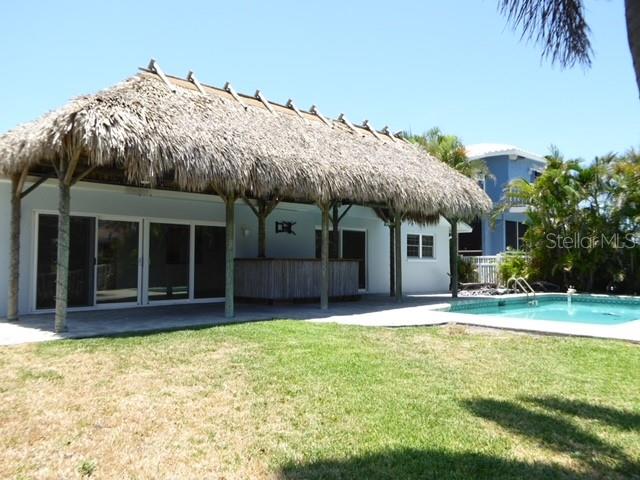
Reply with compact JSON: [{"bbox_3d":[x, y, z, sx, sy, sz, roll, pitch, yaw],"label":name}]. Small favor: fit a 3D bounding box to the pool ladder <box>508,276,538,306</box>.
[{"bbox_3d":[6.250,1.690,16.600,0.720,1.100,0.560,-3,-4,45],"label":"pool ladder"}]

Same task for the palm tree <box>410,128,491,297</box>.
[{"bbox_3d":[5.024,-1.236,20.944,3.500,6.300,3.500,-1,-3,12],"label":"palm tree"}]

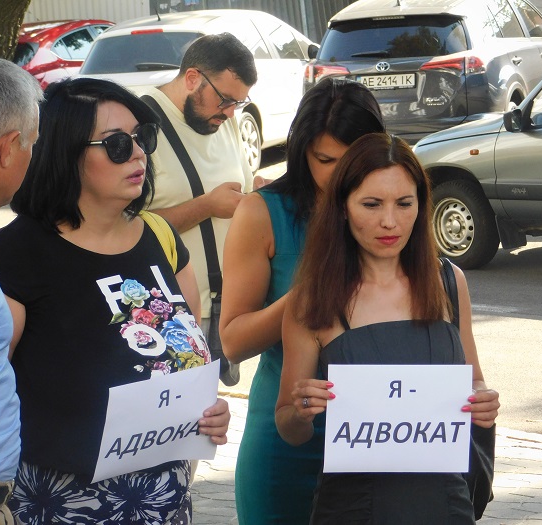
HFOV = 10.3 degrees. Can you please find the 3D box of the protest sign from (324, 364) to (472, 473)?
[{"bbox_3d":[0.249,0.305,5.830,0.299,0.211,0.008,1,4,-17],"label":"protest sign"}]

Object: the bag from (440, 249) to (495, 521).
[{"bbox_3d":[0.386,0.257,6.100,0.130,0.520,0.270,-2,6,-12],"label":"bag"}]

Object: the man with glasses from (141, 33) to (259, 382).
[{"bbox_3d":[-0.149,0.322,7.645,0.500,1.820,0.550,1,8,40],"label":"man with glasses"}]

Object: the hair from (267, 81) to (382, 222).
[{"bbox_3d":[0.125,-0.245,6.500,0.250,0.310,0.250,-6,6,-15],"label":"hair"}]

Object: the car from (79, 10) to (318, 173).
[{"bbox_3d":[-0.540,-1.808,31.778,1.800,1.600,4.400,-2,6,19],"label":"car"}]

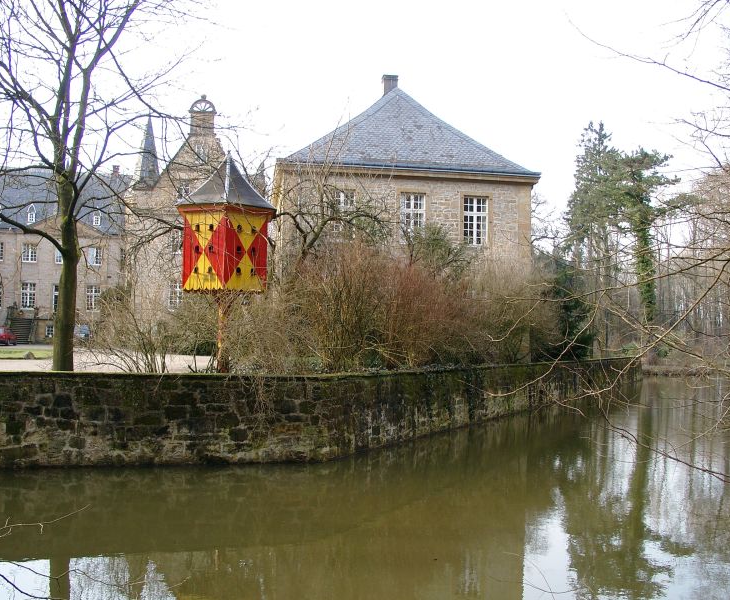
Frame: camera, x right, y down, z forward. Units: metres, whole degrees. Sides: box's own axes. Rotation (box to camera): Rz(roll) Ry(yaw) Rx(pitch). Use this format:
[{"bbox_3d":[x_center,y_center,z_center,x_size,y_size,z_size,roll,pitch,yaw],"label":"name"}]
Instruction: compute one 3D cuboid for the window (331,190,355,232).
[{"bbox_3d":[-0.919,-3.552,32.835,1.100,2.130,0.160,2,-3,-11],"label":"window"}]

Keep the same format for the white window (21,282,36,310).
[{"bbox_3d":[-26.893,-0.336,62.800,1.060,2.100,0.160,2,-3,-18],"label":"white window"}]

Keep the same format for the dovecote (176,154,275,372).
[{"bbox_3d":[-3.027,-0.793,17.300,2.200,4.850,2.350,2,-3,-10],"label":"dovecote"}]

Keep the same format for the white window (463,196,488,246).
[{"bbox_3d":[4.803,-3.397,34.000,1.100,2.130,0.160,2,-3,-11],"label":"white window"}]

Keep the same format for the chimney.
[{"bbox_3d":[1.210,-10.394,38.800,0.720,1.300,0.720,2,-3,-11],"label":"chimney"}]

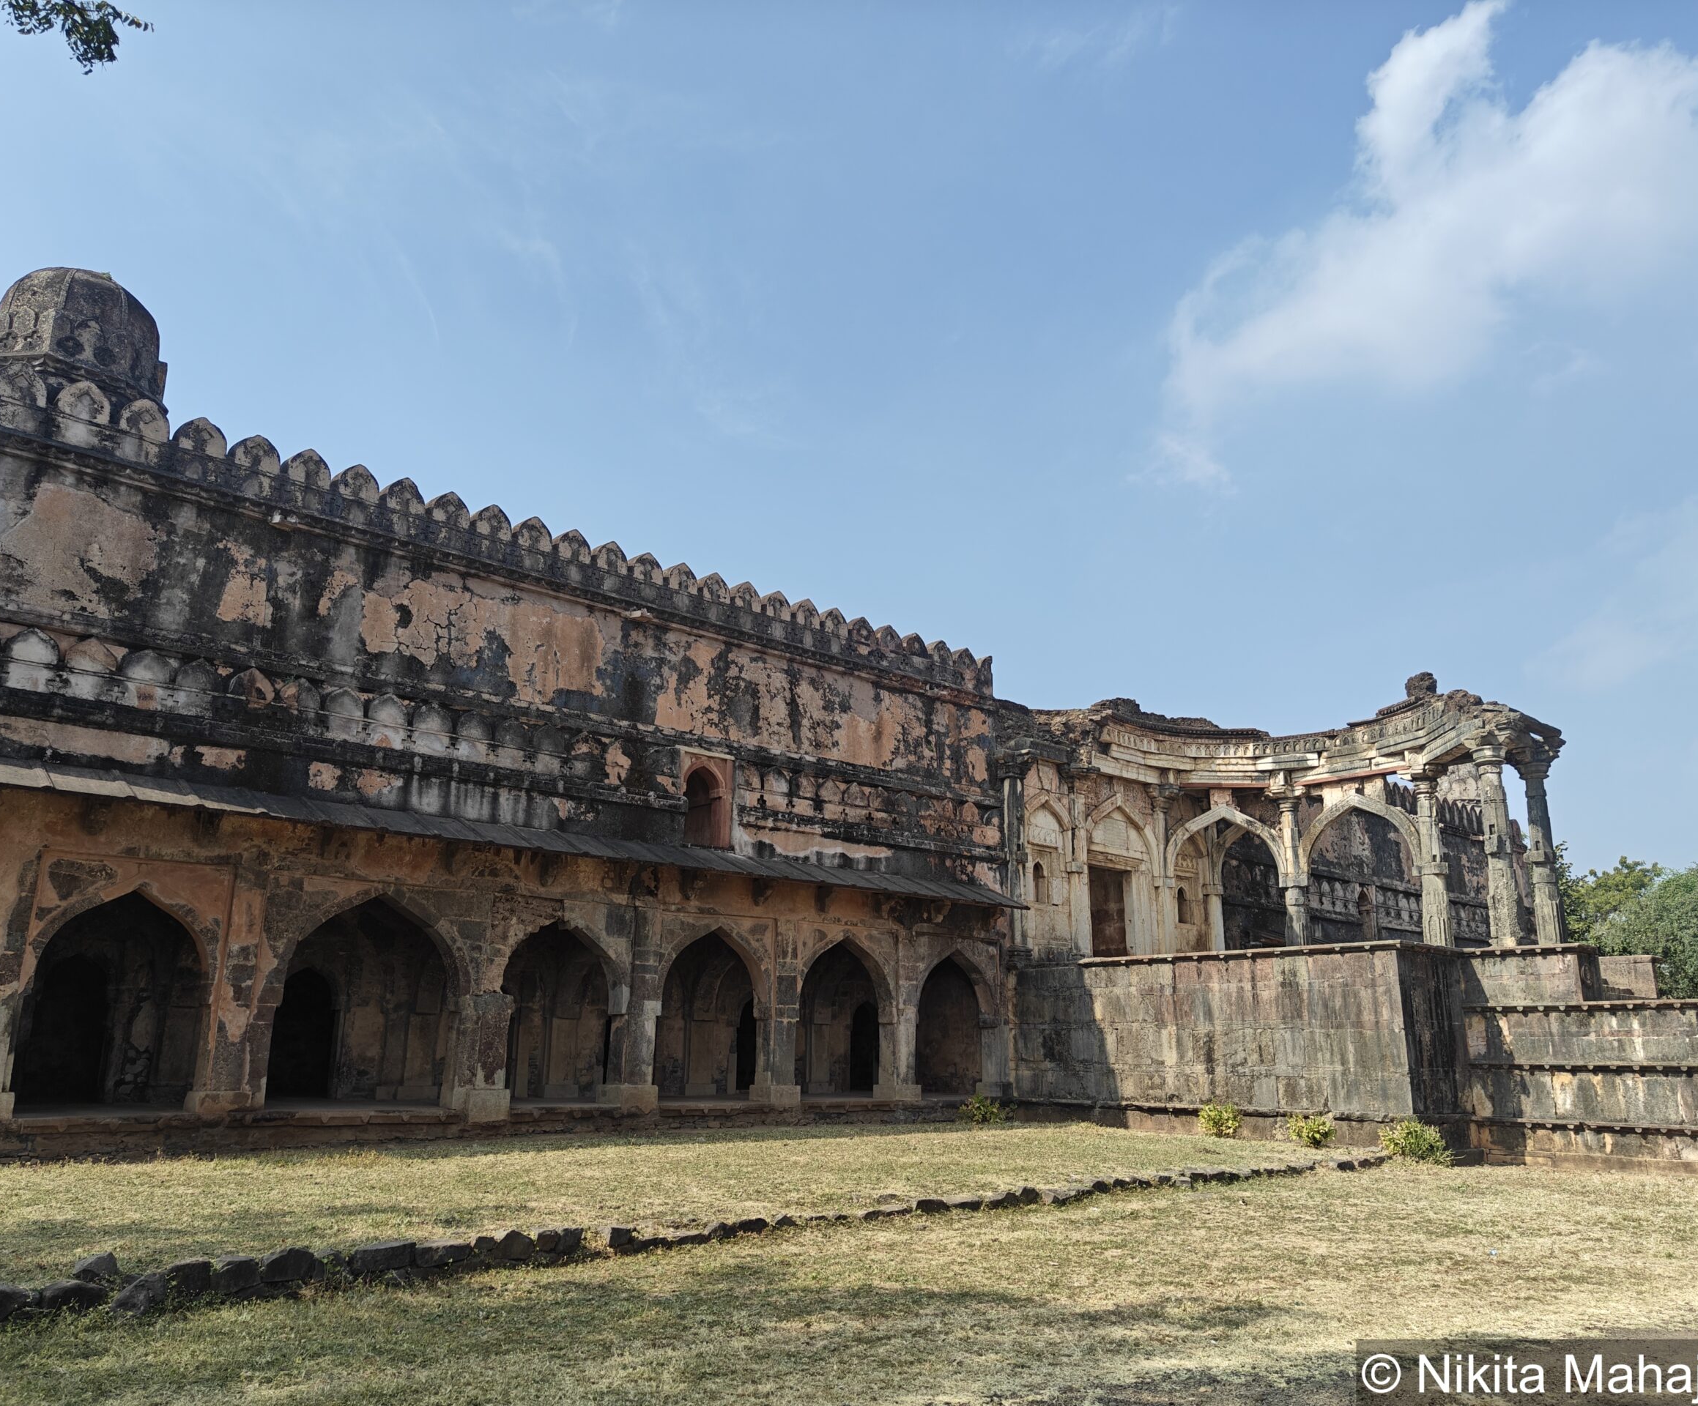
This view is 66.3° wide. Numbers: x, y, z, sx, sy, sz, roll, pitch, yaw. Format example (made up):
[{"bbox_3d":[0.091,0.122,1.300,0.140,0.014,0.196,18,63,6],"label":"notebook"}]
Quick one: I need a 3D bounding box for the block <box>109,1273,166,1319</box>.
[{"bbox_3d":[-4.339,3.615,7.932,0.281,0.253,0.300,14,-20,-41],"label":"block"}]

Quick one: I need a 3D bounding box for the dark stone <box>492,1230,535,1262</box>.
[{"bbox_3d":[-2.567,4.158,9.947,0.318,0.208,0.260,14,-20,-41],"label":"dark stone"}]

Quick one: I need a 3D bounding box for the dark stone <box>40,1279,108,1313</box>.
[{"bbox_3d":[-4.696,3.595,7.879,0.326,0.176,0.300,14,-20,-41],"label":"dark stone"}]

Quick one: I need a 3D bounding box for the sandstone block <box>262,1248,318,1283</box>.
[{"bbox_3d":[-3.778,3.803,8.788,0.343,0.217,0.300,14,-20,-41],"label":"sandstone block"}]

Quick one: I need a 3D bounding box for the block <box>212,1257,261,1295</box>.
[{"bbox_3d":[-3.999,3.745,8.501,0.247,0.227,0.300,14,-20,-41],"label":"block"}]

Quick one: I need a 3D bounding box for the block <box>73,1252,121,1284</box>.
[{"bbox_3d":[-4.533,3.392,7.828,0.250,0.170,0.200,13,-19,-39],"label":"block"}]

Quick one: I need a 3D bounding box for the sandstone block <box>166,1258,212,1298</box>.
[{"bbox_3d":[-3.969,3.450,7.821,0.220,0.210,0.240,13,-19,-39],"label":"sandstone block"}]

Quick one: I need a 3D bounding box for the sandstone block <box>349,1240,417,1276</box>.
[{"bbox_3d":[-3.089,3.664,8.612,0.380,0.190,0.250,13,-19,-39],"label":"sandstone block"}]

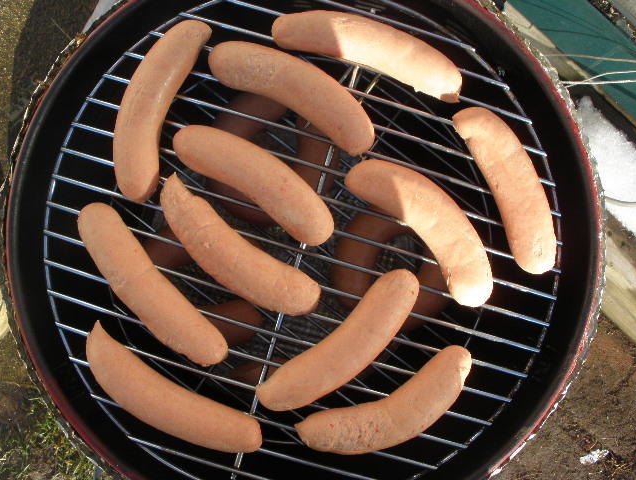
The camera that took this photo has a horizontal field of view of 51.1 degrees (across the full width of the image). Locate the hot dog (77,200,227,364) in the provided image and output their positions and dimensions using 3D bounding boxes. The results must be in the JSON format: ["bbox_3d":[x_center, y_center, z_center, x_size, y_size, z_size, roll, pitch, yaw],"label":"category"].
[{"bbox_3d":[-0.122,0.035,0.474,0.038,0.034,0.146,-41,89,-3],"label":"hot dog"}]

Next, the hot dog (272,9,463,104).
[{"bbox_3d":[0.039,-0.141,0.487,0.145,0.034,0.039,19,87,-1],"label":"hot dog"}]

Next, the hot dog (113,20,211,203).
[{"bbox_3d":[-0.120,-0.098,0.480,0.042,0.033,0.138,19,87,-1],"label":"hot dog"}]

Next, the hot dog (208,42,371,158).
[{"bbox_3d":[-0.015,-0.110,0.484,0.134,0.033,0.043,30,87,-1],"label":"hot dog"}]

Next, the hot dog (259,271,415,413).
[{"bbox_3d":[0.020,0.076,0.477,0.142,0.034,0.042,-41,90,-3],"label":"hot dog"}]

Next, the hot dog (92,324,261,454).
[{"bbox_3d":[-0.106,0.113,0.471,0.146,0.033,0.041,31,87,0],"label":"hot dog"}]

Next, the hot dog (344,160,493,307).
[{"bbox_3d":[0.081,-0.011,0.483,0.050,0.035,0.136,-43,90,-3],"label":"hot dog"}]

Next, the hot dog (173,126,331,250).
[{"bbox_3d":[-0.043,-0.044,0.480,0.134,0.034,0.041,34,87,0],"label":"hot dog"}]

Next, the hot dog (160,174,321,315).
[{"bbox_3d":[-0.062,0.010,0.477,0.140,0.035,0.041,37,87,0],"label":"hot dog"}]

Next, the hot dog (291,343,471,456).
[{"bbox_3d":[0.054,0.122,0.477,0.135,0.035,0.047,-26,89,-3],"label":"hot dog"}]

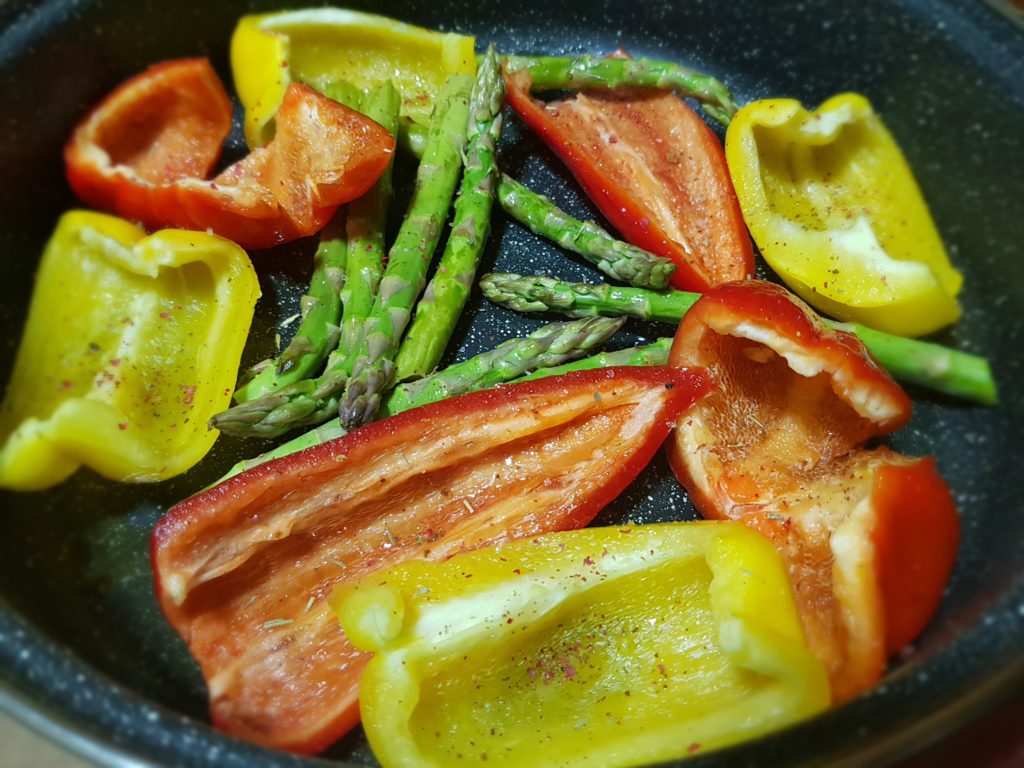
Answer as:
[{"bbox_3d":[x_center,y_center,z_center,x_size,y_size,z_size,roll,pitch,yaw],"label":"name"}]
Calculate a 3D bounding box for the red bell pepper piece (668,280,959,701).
[{"bbox_3d":[0.058,0.023,0.156,0.041,0.037,0.076,-11,56,-8],"label":"red bell pepper piece"}]

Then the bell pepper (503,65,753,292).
[{"bbox_3d":[0.035,-0.057,0.218,0.042,0.026,0.081,-23,58,-16],"label":"bell pepper"}]

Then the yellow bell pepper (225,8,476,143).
[{"bbox_3d":[-0.045,-0.087,0.230,0.070,0.034,0.036,3,55,2],"label":"yellow bell pepper"}]

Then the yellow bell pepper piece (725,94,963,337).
[{"bbox_3d":[0.084,-0.043,0.208,0.043,0.027,0.066,-12,56,-8],"label":"yellow bell pepper piece"}]

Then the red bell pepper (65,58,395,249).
[{"bbox_3d":[-0.071,-0.063,0.213,0.079,0.036,0.043,1,55,0],"label":"red bell pepper"}]

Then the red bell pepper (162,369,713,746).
[{"bbox_3d":[-0.011,0.034,0.152,0.110,0.030,0.049,-20,58,-14],"label":"red bell pepper"}]

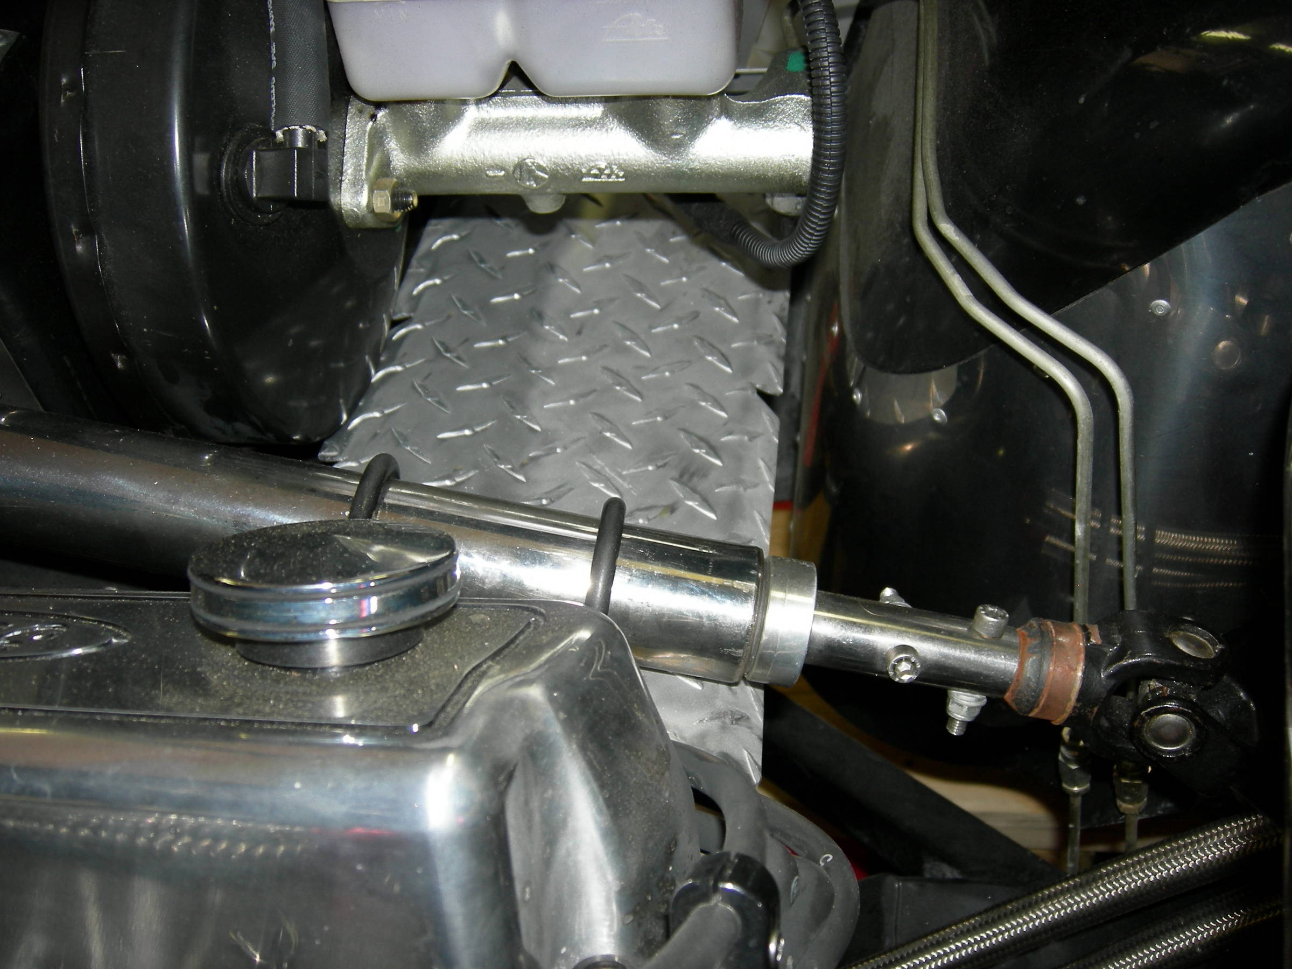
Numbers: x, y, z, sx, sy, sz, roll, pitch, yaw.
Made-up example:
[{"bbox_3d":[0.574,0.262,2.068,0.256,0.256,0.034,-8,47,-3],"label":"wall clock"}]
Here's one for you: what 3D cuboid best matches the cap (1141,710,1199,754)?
[{"bbox_3d":[0.160,0.074,0.410,0.017,0.017,0.007,6,30,11],"label":"cap"}]

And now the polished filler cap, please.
[{"bbox_3d":[-0.083,0.029,0.351,0.068,0.024,0.068,-1,12,0],"label":"polished filler cap"}]

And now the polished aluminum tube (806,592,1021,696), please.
[{"bbox_3d":[0.084,0.050,0.420,0.068,0.024,0.024,11,90,-2],"label":"polished aluminum tube"}]

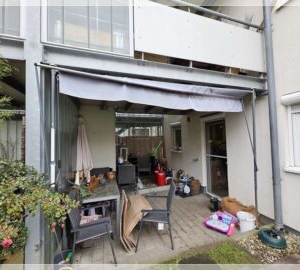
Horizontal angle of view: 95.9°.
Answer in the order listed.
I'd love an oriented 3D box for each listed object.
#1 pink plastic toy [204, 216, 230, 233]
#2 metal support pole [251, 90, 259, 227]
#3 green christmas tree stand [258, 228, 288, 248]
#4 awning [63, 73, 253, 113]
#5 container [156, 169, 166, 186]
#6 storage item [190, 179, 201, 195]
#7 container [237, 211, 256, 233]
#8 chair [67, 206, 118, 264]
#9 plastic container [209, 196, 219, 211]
[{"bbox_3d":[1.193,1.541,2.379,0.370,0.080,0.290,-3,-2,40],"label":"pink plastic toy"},{"bbox_3d":[1.910,0.409,2.470,0.050,2.470,0.050,-1,-2,-15],"label":"metal support pole"},{"bbox_3d":[1.850,1.544,2.055,0.340,0.140,0.340,-1,-2,-17],"label":"green christmas tree stand"},{"bbox_3d":[0.310,-0.581,2.000,2.930,0.360,0.220,-1,-2,-15],"label":"awning"},{"bbox_3d":[0.340,1.323,4.330,0.320,0.540,0.320,-1,-1,0],"label":"container"},{"bbox_3d":[1.294,1.470,3.837,0.275,0.370,0.275,-1,-1,0],"label":"storage item"},{"bbox_3d":[1.700,1.511,2.385,0.270,0.260,0.270,-1,-2,-15],"label":"container"},{"bbox_3d":[-0.775,1.202,1.810,0.590,0.880,0.550,-1,-2,-20],"label":"chair"},{"bbox_3d":[1.460,1.568,3.070,0.185,0.210,0.185,-1,-2,-15],"label":"plastic container"}]

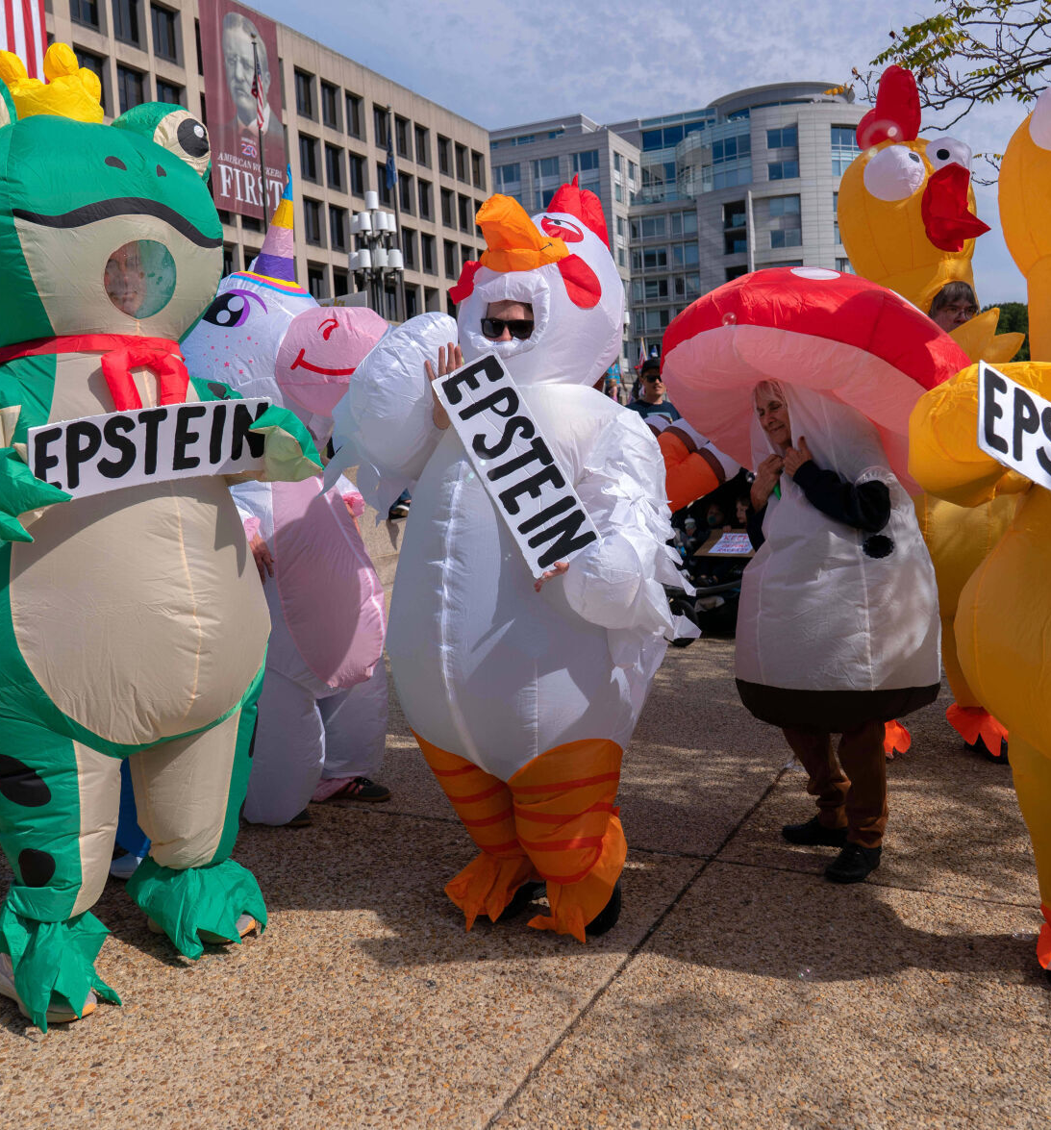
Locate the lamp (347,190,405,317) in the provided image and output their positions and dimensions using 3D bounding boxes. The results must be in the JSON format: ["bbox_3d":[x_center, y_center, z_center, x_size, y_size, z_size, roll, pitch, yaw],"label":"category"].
[{"bbox_3d":[-3.474,-6.371,27.204,1.300,5.200,1.300,-6,5,-27],"label":"lamp"}]

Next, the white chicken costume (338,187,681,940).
[{"bbox_3d":[-0.025,-0.025,3.004,0.900,1.930,0.750,-1,5,25],"label":"white chicken costume"}]

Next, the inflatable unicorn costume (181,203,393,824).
[{"bbox_3d":[-0.809,-0.220,3.848,0.900,2.100,0.750,0,6,38],"label":"inflatable unicorn costume"}]

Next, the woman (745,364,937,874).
[{"bbox_3d":[0.919,0.155,3.294,0.550,1.440,0.580,-7,6,-42],"label":"woman"}]

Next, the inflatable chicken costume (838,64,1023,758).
[{"bbox_3d":[1.461,-0.546,4.005,0.900,2.420,0.800,-4,5,-12],"label":"inflatable chicken costume"}]

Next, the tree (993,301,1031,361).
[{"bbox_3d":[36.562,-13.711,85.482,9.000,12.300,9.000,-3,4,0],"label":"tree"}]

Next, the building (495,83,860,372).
[{"bbox_3d":[18.950,-31.844,140.000,47.000,43.000,36.000,-1,5,24],"label":"building"}]

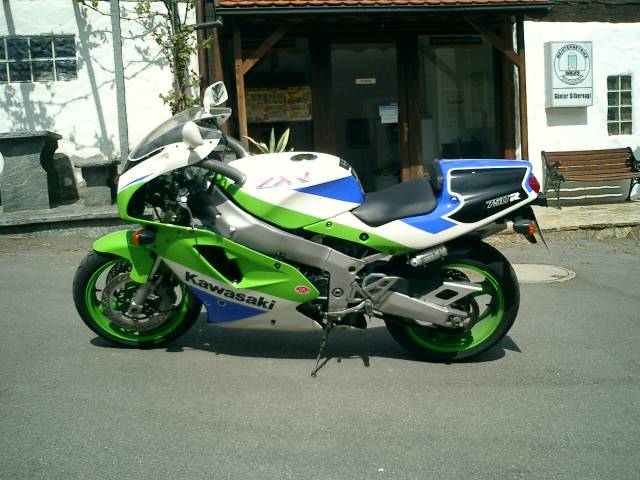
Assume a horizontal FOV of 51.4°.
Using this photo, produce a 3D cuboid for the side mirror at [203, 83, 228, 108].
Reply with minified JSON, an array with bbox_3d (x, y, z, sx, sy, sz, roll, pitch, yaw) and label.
[{"bbox_3d":[-0.462,-0.640,2.946,0.085,0.095,0.145,11,28,22],"label":"side mirror"}]

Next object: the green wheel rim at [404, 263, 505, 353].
[{"bbox_3d":[0.584,0.268,3.005,0.460,0.460,0.155,1,26,4],"label":"green wheel rim"}]

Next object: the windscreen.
[{"bbox_3d":[-0.578,-0.425,2.752,0.430,0.205,0.350,1,26,4],"label":"windscreen"}]

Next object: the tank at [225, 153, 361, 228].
[{"bbox_3d":[-0.077,-0.238,2.807,0.590,0.280,0.360,1,26,4],"label":"tank"}]

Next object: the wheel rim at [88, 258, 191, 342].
[{"bbox_3d":[-0.833,0.259,3.096,0.460,0.460,0.105,-3,26,-5],"label":"wheel rim"}]

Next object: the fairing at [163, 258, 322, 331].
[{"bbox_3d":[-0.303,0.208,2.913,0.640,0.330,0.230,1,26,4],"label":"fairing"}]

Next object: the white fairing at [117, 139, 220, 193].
[{"bbox_3d":[-0.607,-0.369,2.782,0.490,0.250,0.420,1,26,4],"label":"white fairing"}]

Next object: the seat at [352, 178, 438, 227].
[{"bbox_3d":[0.313,-0.193,2.800,0.350,0.155,0.300,1,26,4],"label":"seat"}]

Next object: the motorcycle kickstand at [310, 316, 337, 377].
[{"bbox_3d":[0.014,0.469,2.918,0.065,0.299,0.055,18,-7,6],"label":"motorcycle kickstand"}]

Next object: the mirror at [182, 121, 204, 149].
[{"bbox_3d":[-0.467,-0.389,2.455,0.080,0.095,0.145,-8,27,-15],"label":"mirror"}]

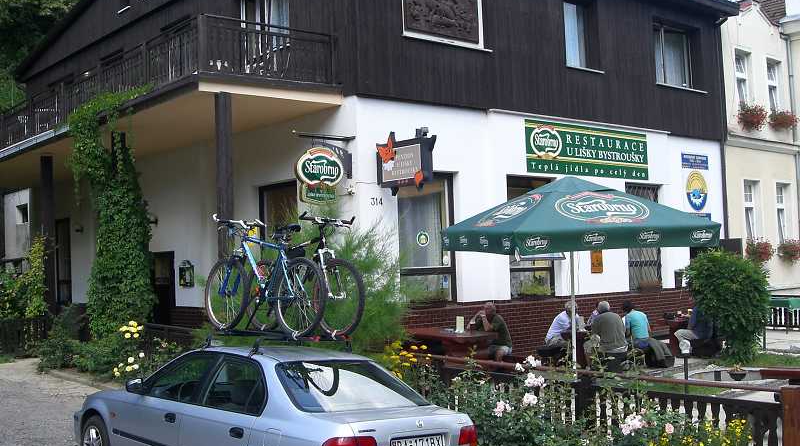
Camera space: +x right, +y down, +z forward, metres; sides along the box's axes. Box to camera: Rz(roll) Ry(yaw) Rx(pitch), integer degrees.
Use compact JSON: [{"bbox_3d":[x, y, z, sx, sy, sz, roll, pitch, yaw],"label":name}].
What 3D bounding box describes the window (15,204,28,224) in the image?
[{"bbox_3d":[-11.320,-0.263,26.471,0.150,0.550,1.050,0,-3,-41],"label":"window"}]

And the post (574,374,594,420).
[{"bbox_3d":[1.926,2.074,9.069,0.130,0.990,0.130,1,-5,-41],"label":"post"}]

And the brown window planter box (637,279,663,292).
[{"bbox_3d":[5.483,1.291,18.986,0.750,0.270,0.250,0,-3,-41],"label":"brown window planter box"}]

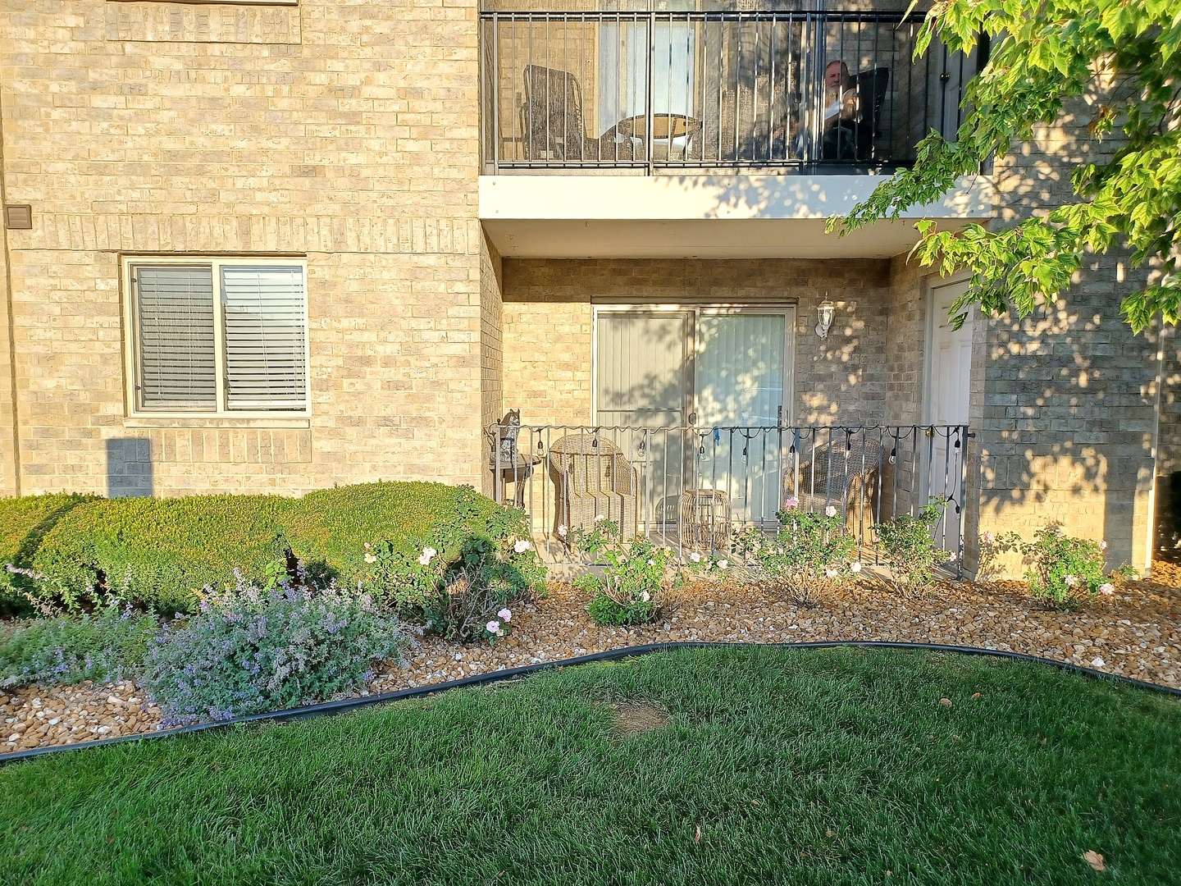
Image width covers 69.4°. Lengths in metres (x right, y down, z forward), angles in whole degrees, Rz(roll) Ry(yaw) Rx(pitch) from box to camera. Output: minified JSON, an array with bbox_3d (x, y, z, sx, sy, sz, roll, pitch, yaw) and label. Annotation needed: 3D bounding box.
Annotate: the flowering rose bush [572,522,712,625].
[{"bbox_3d":[0.307,0.764,5.100,0.839,0.590,0.650,0,4,0],"label":"flowering rose bush"}]

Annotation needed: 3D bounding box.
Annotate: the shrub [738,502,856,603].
[{"bbox_3d":[1.314,0.703,5.482,0.796,0.646,0.650,0,4,0],"label":"shrub"}]

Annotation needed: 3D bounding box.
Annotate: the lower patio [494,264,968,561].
[{"bbox_3d":[0.994,-0.392,6.853,3.486,2.380,1.810,0,4,0],"label":"lower patio"}]

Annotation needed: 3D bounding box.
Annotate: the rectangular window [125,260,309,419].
[{"bbox_3d":[-2.590,-0.740,5.971,1.204,1.046,0.050,0,4,0],"label":"rectangular window"}]

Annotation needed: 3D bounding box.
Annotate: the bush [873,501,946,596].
[{"bbox_3d":[2.127,0.699,5.683,0.487,0.622,0.500,0,4,0],"label":"bush"}]

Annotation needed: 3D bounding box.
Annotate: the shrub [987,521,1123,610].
[{"bbox_3d":[2.991,0.775,5.490,0.907,0.515,0.600,0,4,0],"label":"shrub"}]

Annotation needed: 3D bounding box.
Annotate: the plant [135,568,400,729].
[{"bbox_3d":[-1.477,0.882,4.066,1.160,0.536,0.950,0,4,0],"label":"plant"}]

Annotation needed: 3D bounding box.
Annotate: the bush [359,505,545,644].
[{"bbox_3d":[-0.769,0.712,4.792,1.005,0.741,0.800,0,4,0],"label":"bush"}]

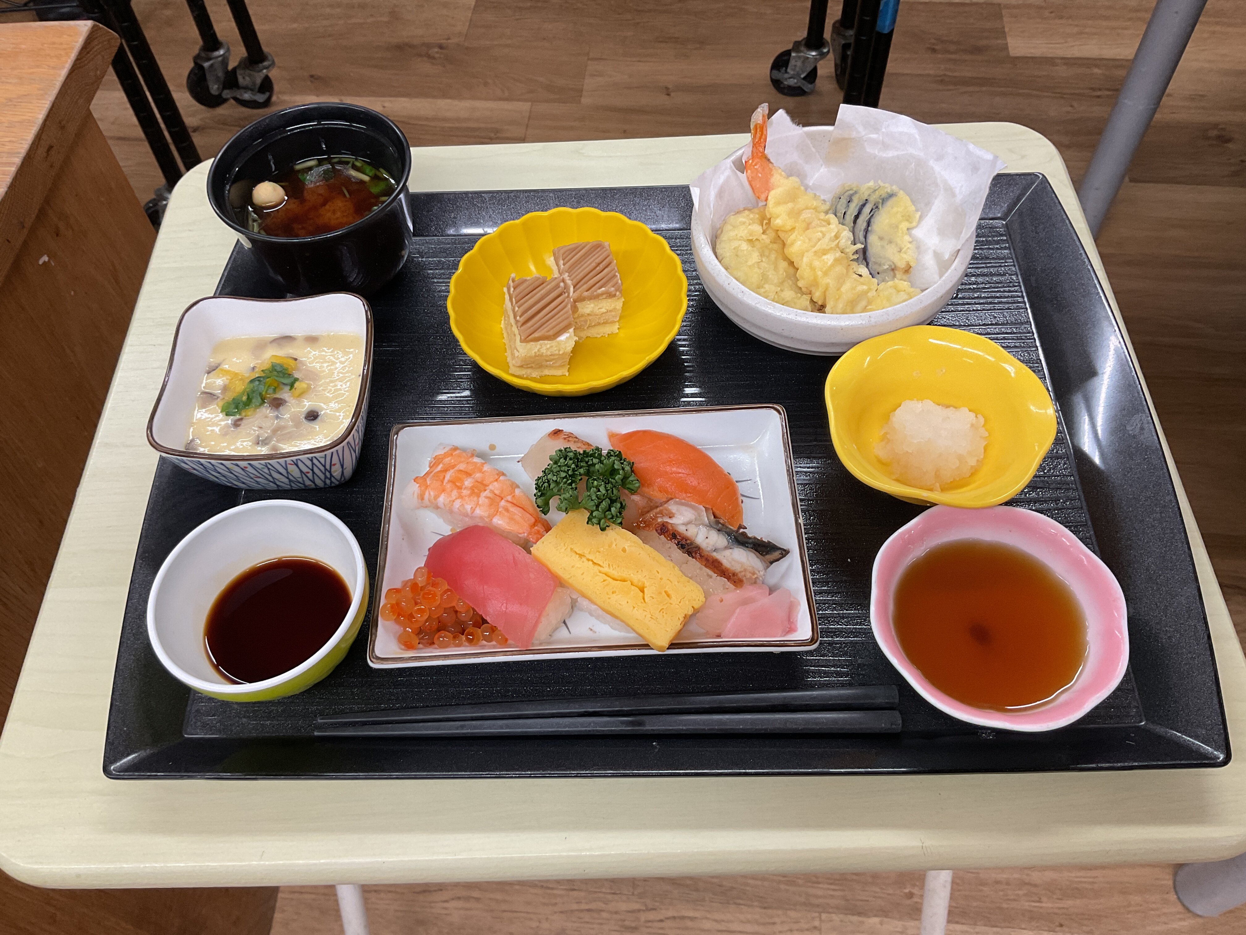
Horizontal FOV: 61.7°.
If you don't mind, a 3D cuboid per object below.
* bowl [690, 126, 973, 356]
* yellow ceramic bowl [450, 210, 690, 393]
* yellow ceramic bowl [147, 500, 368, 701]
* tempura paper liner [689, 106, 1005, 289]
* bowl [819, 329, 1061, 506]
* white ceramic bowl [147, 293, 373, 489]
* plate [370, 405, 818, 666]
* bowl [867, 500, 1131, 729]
[{"bbox_3d":[0.098,-0.103,0.506,0.130,0.047,0.130,-1,57,2],"label":"bowl"},{"bbox_3d":[-0.024,-0.072,0.499,0.110,0.037,0.110,-1,57,2],"label":"yellow ceramic bowl"},{"bbox_3d":[-0.140,0.058,0.419,0.083,0.041,0.083,-1,57,2],"label":"yellow ceramic bowl"},{"bbox_3d":[0.105,-0.114,0.497,0.144,0.061,0.108,-1,57,2],"label":"tempura paper liner"},{"bbox_3d":[0.131,-0.013,0.450,0.093,0.041,0.092,-1,57,2],"label":"bowl"},{"bbox_3d":[-0.151,-0.026,0.467,0.090,0.053,0.090,-1,57,2],"label":"white ceramic bowl"},{"bbox_3d":[-0.013,0.030,0.443,0.176,0.021,0.116,-3,57,1],"label":"plate"},{"bbox_3d":[0.139,0.063,0.403,0.093,0.038,0.092,-1,57,2],"label":"bowl"}]

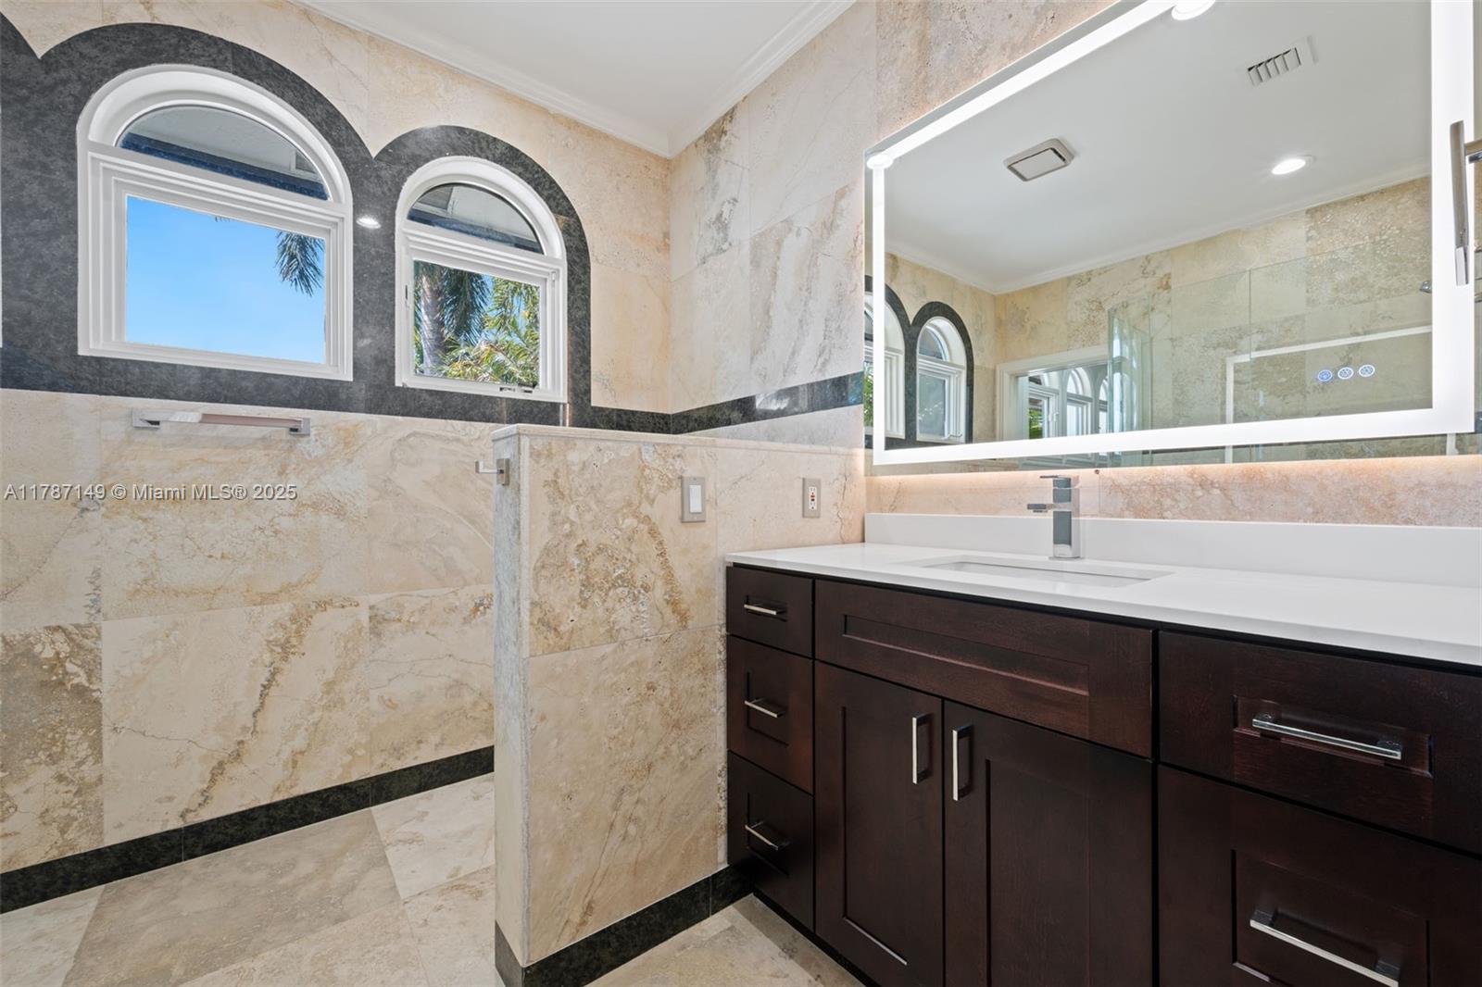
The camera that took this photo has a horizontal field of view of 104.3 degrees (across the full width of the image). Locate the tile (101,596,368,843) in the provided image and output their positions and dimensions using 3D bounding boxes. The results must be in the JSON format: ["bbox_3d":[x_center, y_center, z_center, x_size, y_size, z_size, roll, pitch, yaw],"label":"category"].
[{"bbox_3d":[-1.504,0.655,1.767,0.612,0.612,0.015,0,0,-39],"label":"tile"}]

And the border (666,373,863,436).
[{"bbox_3d":[0.036,-0.328,2.272,0.015,0.104,1.140,0,0,-39],"label":"border"}]

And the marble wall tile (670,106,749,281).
[{"bbox_3d":[-0.141,-1.279,2.490,0.015,0.559,0.592,0,0,-39],"label":"marble wall tile"}]

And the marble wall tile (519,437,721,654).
[{"bbox_3d":[-0.251,0.108,1.317,0.475,0.453,0.015,0,0,-39],"label":"marble wall tile"}]

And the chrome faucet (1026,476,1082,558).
[{"bbox_3d":[0.688,0.055,1.263,0.175,0.191,0.044,0,0,-39],"label":"chrome faucet"}]

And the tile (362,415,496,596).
[{"bbox_3d":[-1.030,0.042,2.154,0.612,0.613,0.015,0,0,-39],"label":"tile"}]

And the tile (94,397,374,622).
[{"bbox_3d":[-1.508,0.042,1.769,0.612,0.613,0.015,0,0,-39],"label":"tile"}]

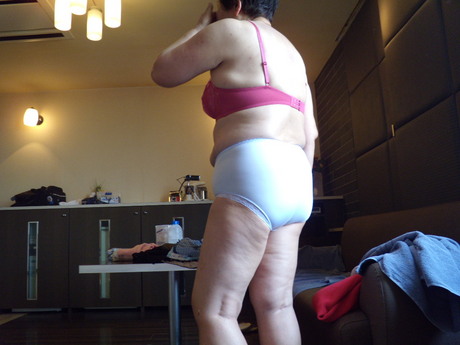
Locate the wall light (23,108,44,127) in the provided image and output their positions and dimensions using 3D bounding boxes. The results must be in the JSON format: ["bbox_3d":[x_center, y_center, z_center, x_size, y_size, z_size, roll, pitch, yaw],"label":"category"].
[{"bbox_3d":[-2.079,-0.572,3.941,0.135,0.170,0.215,-2,-9,-1],"label":"wall light"}]

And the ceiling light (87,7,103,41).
[{"bbox_3d":[-0.820,-0.900,2.259,0.088,0.172,0.088,-2,-9,-1],"label":"ceiling light"}]

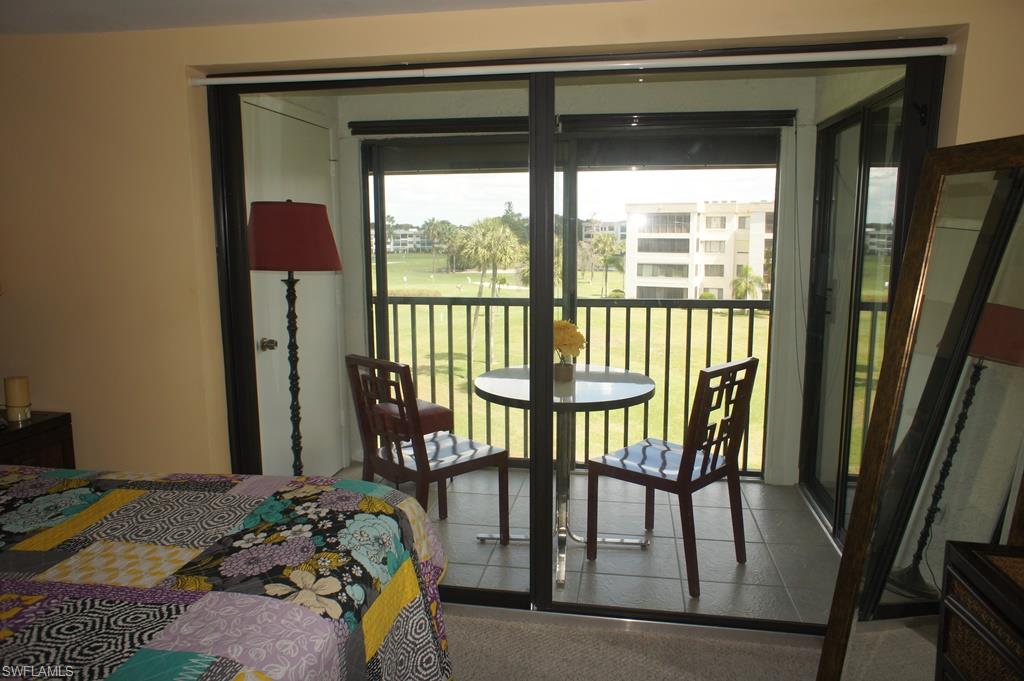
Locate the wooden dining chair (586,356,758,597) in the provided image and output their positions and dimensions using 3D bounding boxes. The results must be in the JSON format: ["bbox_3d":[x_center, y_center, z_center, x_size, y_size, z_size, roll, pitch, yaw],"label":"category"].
[{"bbox_3d":[0.687,0.515,2.930,0.540,0.908,0.475,8,12,44],"label":"wooden dining chair"}]

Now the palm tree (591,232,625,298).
[{"bbox_3d":[10.669,-8.468,76.649,3.500,7.400,3.400,1,9,8],"label":"palm tree"}]

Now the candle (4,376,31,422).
[{"bbox_3d":[-1.873,0.225,2.580,0.080,0.163,0.080,1,9,10],"label":"candle"}]

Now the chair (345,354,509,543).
[{"bbox_3d":[-0.371,0.501,3.070,0.475,0.908,0.540,8,12,43],"label":"chair"}]

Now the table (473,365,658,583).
[{"bbox_3d":[0.229,0.562,3.106,0.805,0.768,0.805,1,9,10],"label":"table"}]

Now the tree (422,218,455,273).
[{"bbox_3d":[-14.067,-17.827,129.400,5.500,10.200,4.300,-1,9,-6],"label":"tree"}]

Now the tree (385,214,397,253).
[{"bbox_3d":[-41.737,-36.643,234.024,3.600,12.800,3.600,-2,9,-10],"label":"tree"}]

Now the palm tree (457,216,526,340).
[{"bbox_3d":[-1.287,-2.952,39.206,3.700,8.100,3.200,-1,9,-2],"label":"palm tree"}]

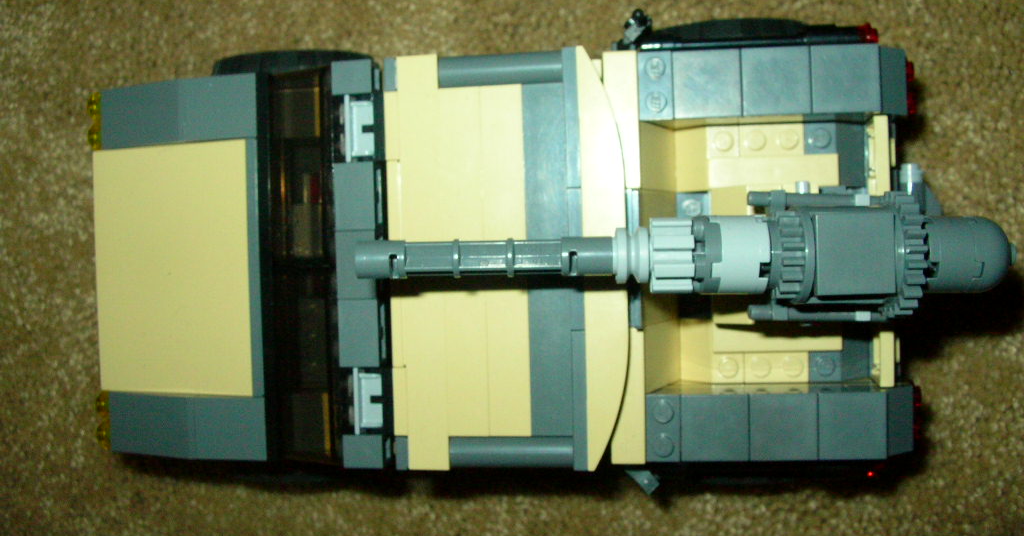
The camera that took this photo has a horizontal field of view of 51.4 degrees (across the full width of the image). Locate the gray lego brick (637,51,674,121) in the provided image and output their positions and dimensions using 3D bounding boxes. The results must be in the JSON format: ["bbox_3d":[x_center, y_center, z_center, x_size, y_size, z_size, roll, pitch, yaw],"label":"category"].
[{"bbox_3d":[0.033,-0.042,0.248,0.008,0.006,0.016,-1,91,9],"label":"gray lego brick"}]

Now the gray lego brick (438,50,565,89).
[{"bbox_3d":[-0.002,-0.045,0.245,0.029,0.008,0.008,-1,91,9],"label":"gray lego brick"}]

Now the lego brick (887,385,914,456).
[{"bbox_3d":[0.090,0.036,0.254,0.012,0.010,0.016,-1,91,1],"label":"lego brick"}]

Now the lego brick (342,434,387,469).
[{"bbox_3d":[-0.035,0.043,0.254,0.009,0.008,0.008,-1,91,1],"label":"lego brick"}]

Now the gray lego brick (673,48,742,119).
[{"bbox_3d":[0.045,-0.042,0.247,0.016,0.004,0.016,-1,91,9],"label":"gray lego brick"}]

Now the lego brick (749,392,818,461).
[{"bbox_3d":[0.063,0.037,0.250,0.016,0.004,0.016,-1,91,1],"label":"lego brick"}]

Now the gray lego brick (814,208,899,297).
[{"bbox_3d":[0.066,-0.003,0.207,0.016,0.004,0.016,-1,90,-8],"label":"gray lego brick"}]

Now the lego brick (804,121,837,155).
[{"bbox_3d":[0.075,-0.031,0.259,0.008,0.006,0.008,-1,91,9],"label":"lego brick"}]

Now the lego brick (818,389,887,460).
[{"bbox_3d":[0.079,0.036,0.249,0.016,0.004,0.016,-1,91,1],"label":"lego brick"}]

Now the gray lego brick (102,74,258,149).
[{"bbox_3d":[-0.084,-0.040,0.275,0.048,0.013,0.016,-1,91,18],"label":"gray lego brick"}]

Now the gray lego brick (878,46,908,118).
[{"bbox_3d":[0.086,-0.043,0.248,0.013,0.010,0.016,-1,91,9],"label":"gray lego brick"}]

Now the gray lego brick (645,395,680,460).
[{"bbox_3d":[0.035,0.038,0.249,0.008,0.005,0.016,-1,91,1],"label":"gray lego brick"}]

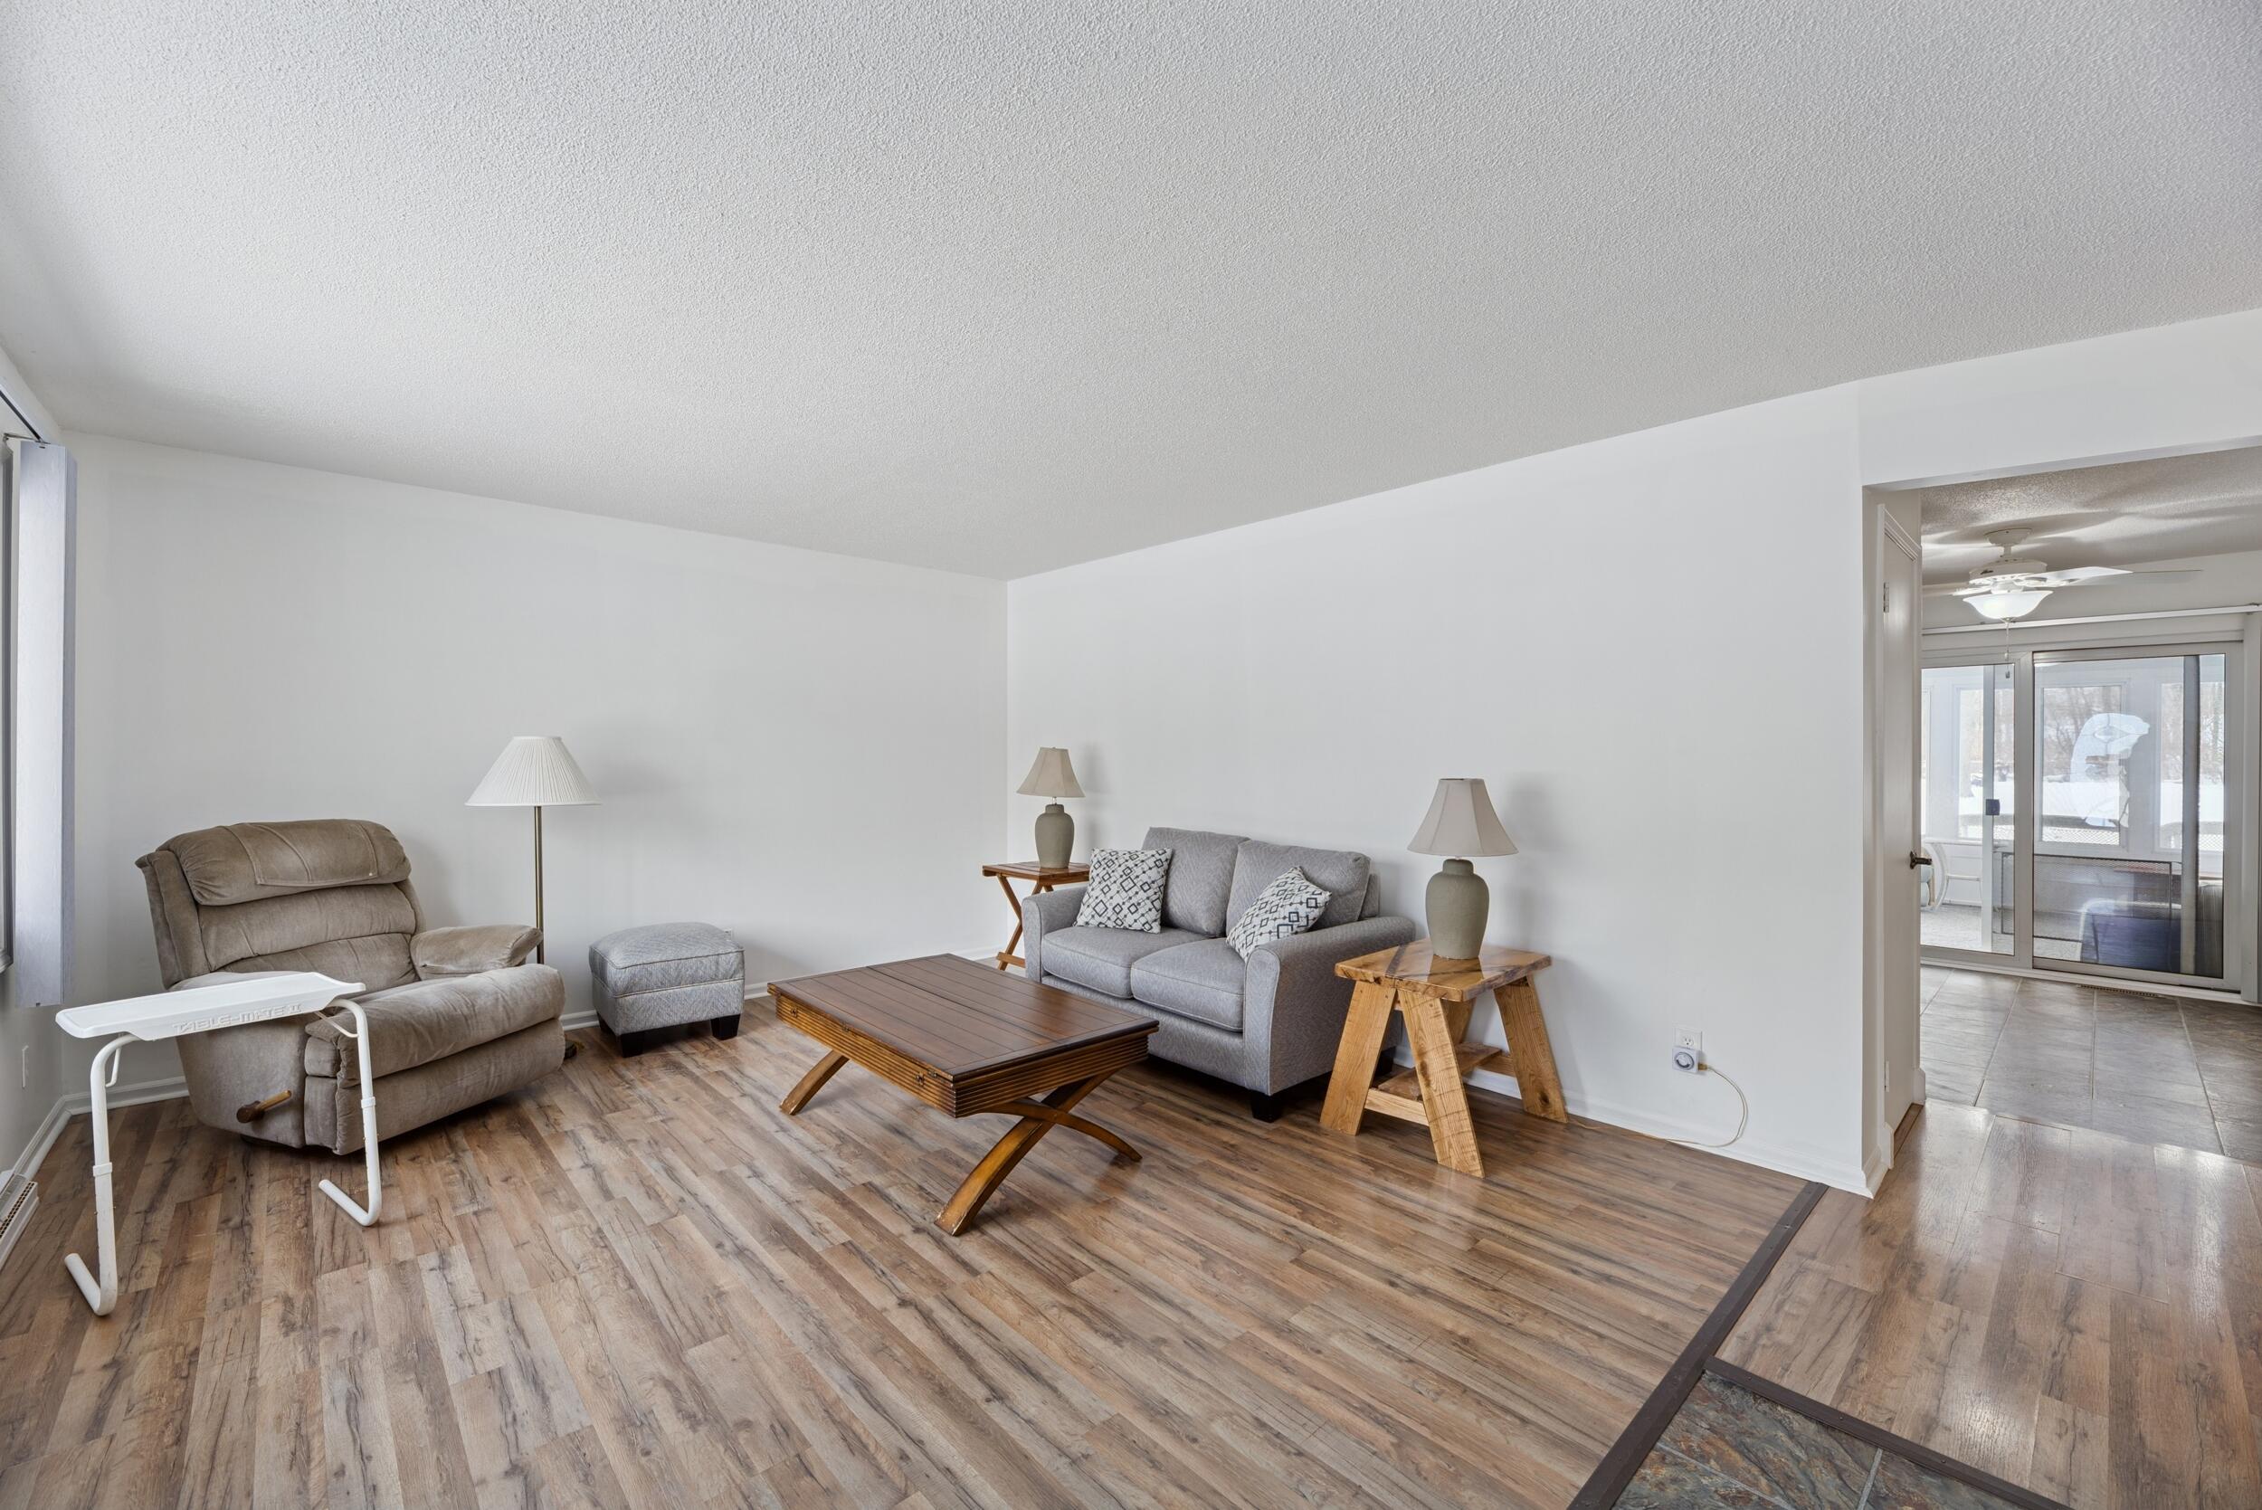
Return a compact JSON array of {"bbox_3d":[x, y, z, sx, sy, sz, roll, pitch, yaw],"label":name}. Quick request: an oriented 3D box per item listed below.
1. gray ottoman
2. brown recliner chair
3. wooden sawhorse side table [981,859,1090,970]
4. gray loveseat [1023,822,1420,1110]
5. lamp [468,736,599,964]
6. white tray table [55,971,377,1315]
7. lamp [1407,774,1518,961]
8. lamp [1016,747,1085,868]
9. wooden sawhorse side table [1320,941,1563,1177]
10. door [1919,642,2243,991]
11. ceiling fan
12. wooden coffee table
[{"bbox_3d":[-2.189,1.077,4.176,0.550,0.500,0.470,0,-1,-42],"label":"gray ottoman"},{"bbox_3d":[-2.772,0.794,3.251,0.950,1.050,0.870,0,0,17],"label":"brown recliner chair"},{"bbox_3d":[-0.556,1.017,5.353,0.420,0.645,0.600,0,-1,-42],"label":"wooden sawhorse side table"},{"bbox_3d":[0.340,0.862,3.988,0.940,0.930,1.560,0,-1,-42],"label":"gray loveseat"},{"bbox_3d":[-2.620,0.614,3.883,0.480,1.420,0.480,0,-1,-42],"label":"lamp"},{"bbox_3d":[-2.417,0.969,2.348,0.420,0.690,0.520,0,0,36],"label":"white tray table"},{"bbox_3d":[1.251,0.434,3.330,0.415,0.700,0.415,0,-1,-42],"label":"lamp"},{"bbox_3d":[-0.485,0.320,5.310,0.415,0.720,0.415,0,0,0],"label":"lamp"},{"bbox_3d":[1.135,1.039,3.188,0.740,0.580,0.580,0,-1,-42],"label":"wooden sawhorse side table"},{"bbox_3d":[5.378,0.355,5.337,0.120,2.000,1.760,0,-1,-42],"label":"door"},{"bbox_3d":[4.396,-0.889,4.408,1.300,0.460,1.300,0,-1,-42],"label":"ceiling fan"},{"bbox_3d":[-0.640,1.096,3.102,0.780,0.456,1.340,0,-1,-42],"label":"wooden coffee table"}]

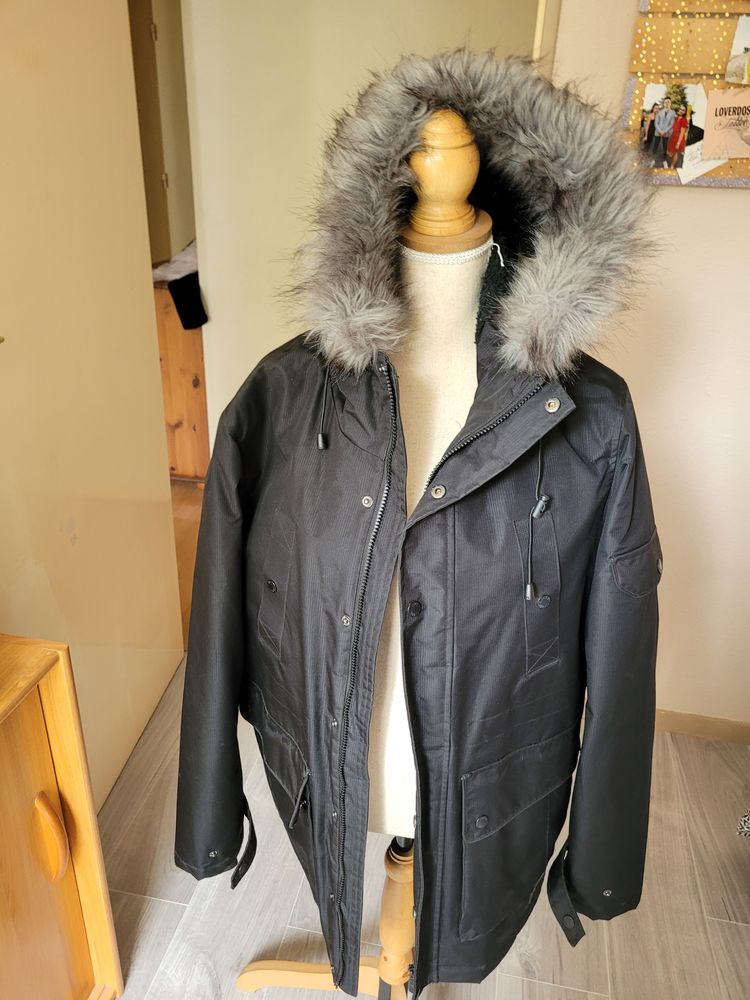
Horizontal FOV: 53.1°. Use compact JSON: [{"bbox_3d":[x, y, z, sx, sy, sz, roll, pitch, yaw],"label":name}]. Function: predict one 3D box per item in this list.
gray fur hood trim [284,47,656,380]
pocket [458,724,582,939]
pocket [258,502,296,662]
[{"bbox_3d":[0.082,-0.258,0.688,0.320,0.280,0.170,4,24,5],"label":"gray fur hood trim"},{"bbox_3d":[0.182,0.425,0.960,0.180,0.265,0.045,-15,27,-25],"label":"pocket"},{"bbox_3d":[-0.104,0.088,0.797,0.042,0.180,0.020,26,31,31],"label":"pocket"}]

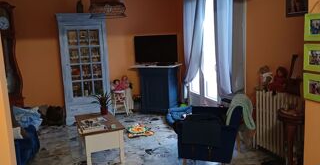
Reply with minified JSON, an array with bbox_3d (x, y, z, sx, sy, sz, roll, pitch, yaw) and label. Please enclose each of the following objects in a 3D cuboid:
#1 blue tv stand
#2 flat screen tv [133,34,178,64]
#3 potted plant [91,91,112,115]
[{"bbox_3d":[-0.060,0.110,6.212,0.936,0.916,0.542,0,9,19],"label":"blue tv stand"},{"bbox_3d":[-0.081,-0.634,6.029,0.867,0.571,0.099,0,9,19],"label":"flat screen tv"},{"bbox_3d":[-0.811,0.309,4.145,0.266,0.315,0.266,-6,9,-19],"label":"potted plant"}]

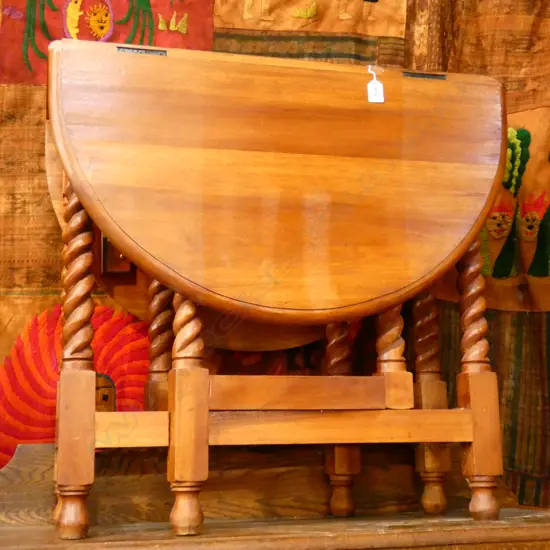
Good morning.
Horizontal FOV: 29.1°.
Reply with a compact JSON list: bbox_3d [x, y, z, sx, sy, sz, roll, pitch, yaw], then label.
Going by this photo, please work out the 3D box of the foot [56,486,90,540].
[{"bbox_3d":[-0.293,0.346,1.542,0.046,0.079,0.046,2,-10,-14],"label":"foot"}]

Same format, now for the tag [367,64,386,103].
[{"bbox_3d":[0.163,-0.308,1.708,0.029,0.064,0.004,2,-10,-14],"label":"tag"}]

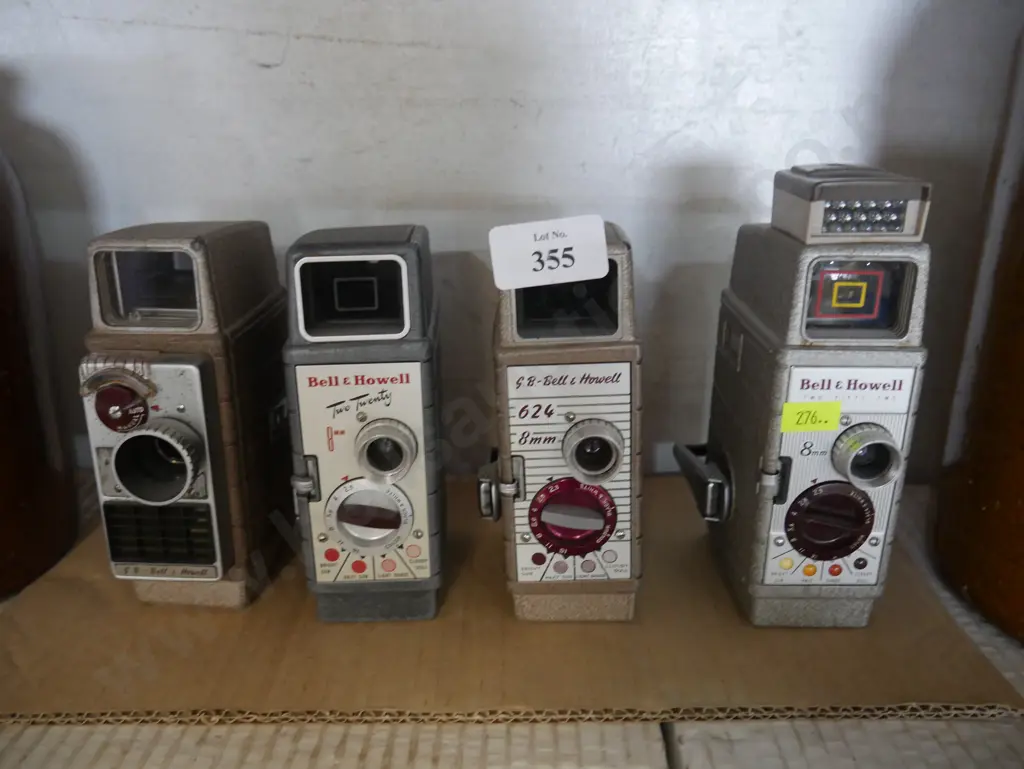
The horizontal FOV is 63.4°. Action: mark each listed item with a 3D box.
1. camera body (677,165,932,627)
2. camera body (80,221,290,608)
[{"bbox_3d":[0.108,0.001,0.326,0.068,0.169,0.095,0,19,1],"label":"camera body"},{"bbox_3d":[-0.130,0.009,0.342,0.054,0.144,0.105,0,19,1],"label":"camera body"}]

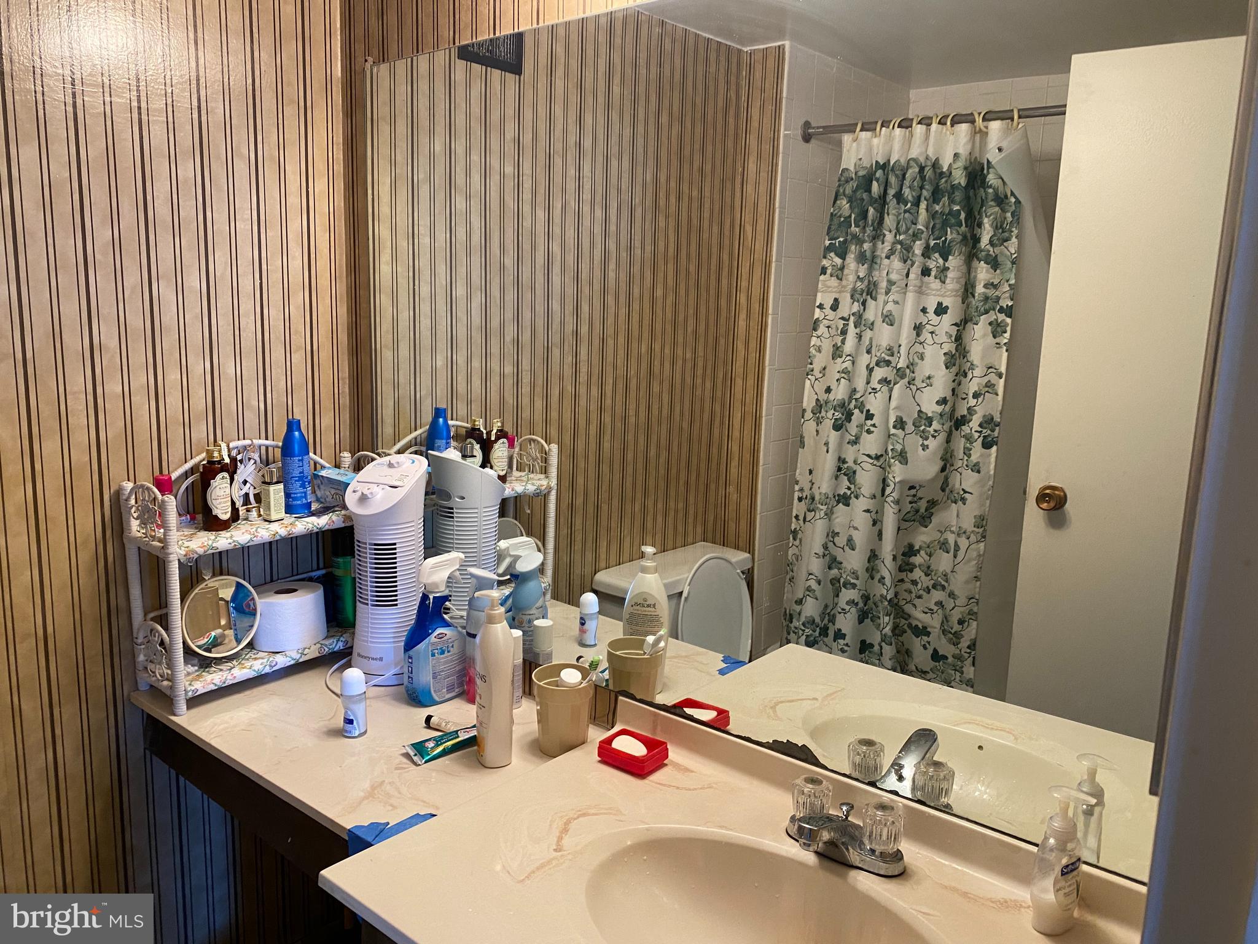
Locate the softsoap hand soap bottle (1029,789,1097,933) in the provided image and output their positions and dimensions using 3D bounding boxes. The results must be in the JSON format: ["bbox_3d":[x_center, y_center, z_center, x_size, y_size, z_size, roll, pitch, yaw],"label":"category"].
[{"bbox_3d":[0.504,0.453,1.098,0.071,0.160,0.053,-6,12,-36],"label":"softsoap hand soap bottle"}]

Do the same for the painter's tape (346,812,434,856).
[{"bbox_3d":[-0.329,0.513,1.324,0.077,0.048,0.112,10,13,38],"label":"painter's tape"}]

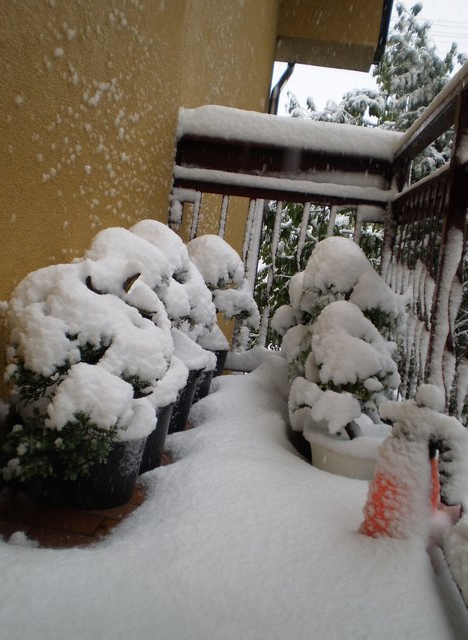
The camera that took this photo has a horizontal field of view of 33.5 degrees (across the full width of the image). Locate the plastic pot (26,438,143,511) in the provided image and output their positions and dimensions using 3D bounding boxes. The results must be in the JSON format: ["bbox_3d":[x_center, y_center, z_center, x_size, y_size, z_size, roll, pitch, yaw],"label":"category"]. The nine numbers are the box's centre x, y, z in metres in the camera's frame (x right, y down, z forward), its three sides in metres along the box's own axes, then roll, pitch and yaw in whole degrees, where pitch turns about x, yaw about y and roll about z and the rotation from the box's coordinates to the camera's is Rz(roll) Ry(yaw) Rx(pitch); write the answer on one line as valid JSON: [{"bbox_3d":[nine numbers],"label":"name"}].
[{"bbox_3d":[-0.352,0.307,1.802,0.295,0.180,0.295,7,6,-1],"label":"plastic pot"}]

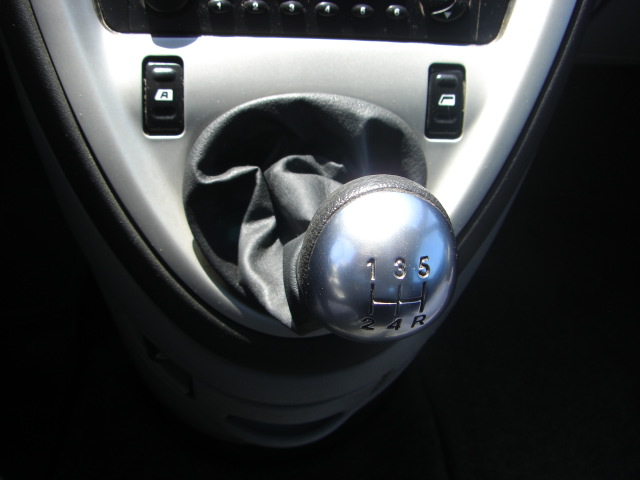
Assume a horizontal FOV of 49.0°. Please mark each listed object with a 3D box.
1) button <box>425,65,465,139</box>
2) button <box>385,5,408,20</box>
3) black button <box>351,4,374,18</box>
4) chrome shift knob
[{"bbox_3d":[0.061,-0.067,0.341,0.019,0.009,0.036,2,90,-9],"label":"button"},{"bbox_3d":[0.038,-0.111,0.343,0.011,0.007,0.004,-1,20,-9],"label":"button"},{"bbox_3d":[0.021,-0.110,0.338,0.011,0.007,0.004,-1,20,-9],"label":"black button"},{"bbox_3d":[0.019,0.006,0.245,0.052,0.064,0.052,0,103,-10],"label":"chrome shift knob"}]

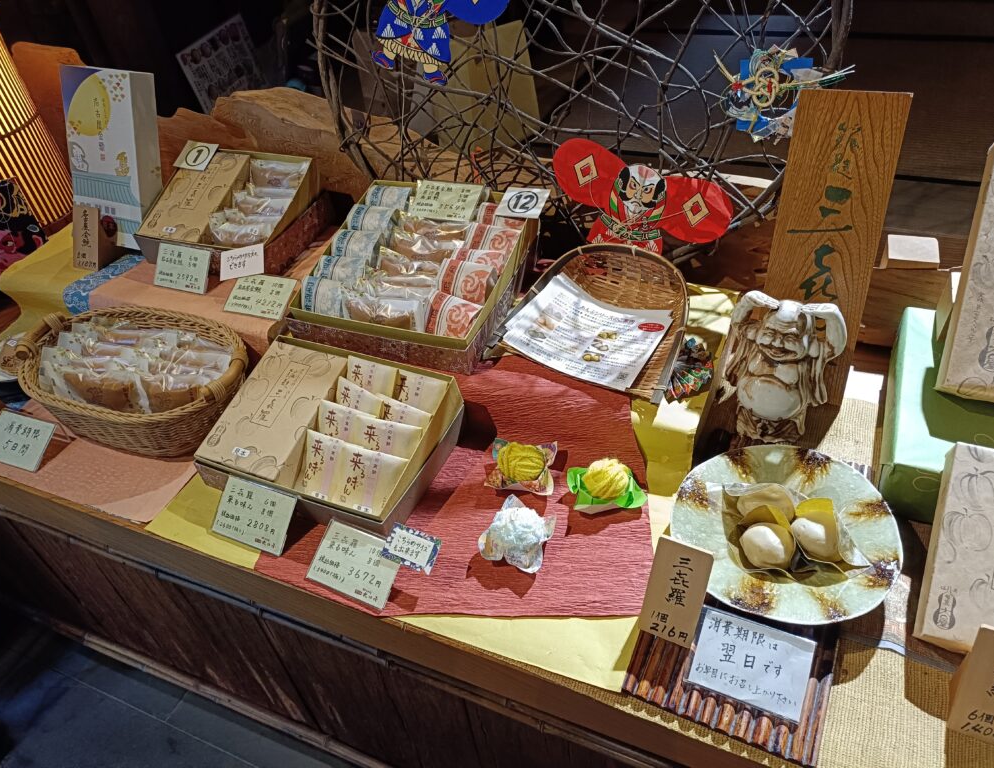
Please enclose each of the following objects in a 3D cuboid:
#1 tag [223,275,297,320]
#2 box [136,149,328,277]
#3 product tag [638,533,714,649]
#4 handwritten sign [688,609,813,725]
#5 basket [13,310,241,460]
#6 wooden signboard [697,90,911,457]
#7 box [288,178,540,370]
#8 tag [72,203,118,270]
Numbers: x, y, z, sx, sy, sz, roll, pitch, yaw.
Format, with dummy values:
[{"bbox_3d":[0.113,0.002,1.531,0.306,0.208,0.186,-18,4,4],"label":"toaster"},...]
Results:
[{"bbox_3d":[-0.335,-0.123,1.047,0.093,0.006,0.062,7,71,14],"label":"tag"},{"bbox_3d":[-0.415,-0.273,1.159,0.221,0.087,0.183,8,54,15],"label":"box"},{"bbox_3d":[0.173,0.199,0.711,0.051,0.104,0.010,14,17,21],"label":"product tag"},{"bbox_3d":[0.233,0.256,0.680,0.100,0.006,0.072,14,82,20],"label":"handwritten sign"},{"bbox_3d":[-0.462,0.009,0.978,0.326,0.120,0.210,13,47,19],"label":"basket"},{"bbox_3d":[0.387,-0.151,0.884,0.115,0.369,0.015,8,24,15],"label":"wooden signboard"},{"bbox_3d":[-0.098,-0.151,0.965,0.241,0.084,0.259,11,52,18],"label":"box"},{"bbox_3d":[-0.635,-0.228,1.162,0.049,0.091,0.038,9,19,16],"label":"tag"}]

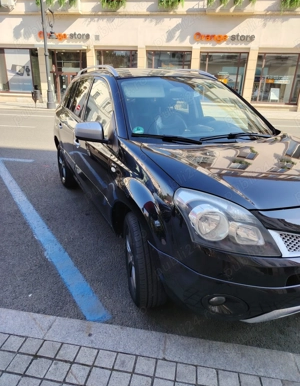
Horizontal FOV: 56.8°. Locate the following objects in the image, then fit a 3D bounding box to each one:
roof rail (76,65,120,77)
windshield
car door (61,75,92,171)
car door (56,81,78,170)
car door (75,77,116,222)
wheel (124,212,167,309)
[{"bbox_3d":[-0.679,-1.407,3.229,0.064,0.124,1.693,-9,24,-25],"label":"roof rail"},{"bbox_3d":[0.400,-0.781,2.522,1.485,0.139,0.950,-9,55,-25],"label":"windshield"},{"bbox_3d":[-0.962,-0.834,3.514,0.257,1.148,1.059,-9,24,-25],"label":"car door"},{"bbox_3d":[-0.985,-0.851,3.555,0.257,1.148,1.119,-9,24,-25],"label":"car door"},{"bbox_3d":[-0.474,-0.461,2.621,0.277,1.178,1.188,-9,24,-25],"label":"car door"},{"bbox_3d":[-0.047,0.484,2.080,0.225,0.700,0.700,-3,22,-12],"label":"wheel"}]

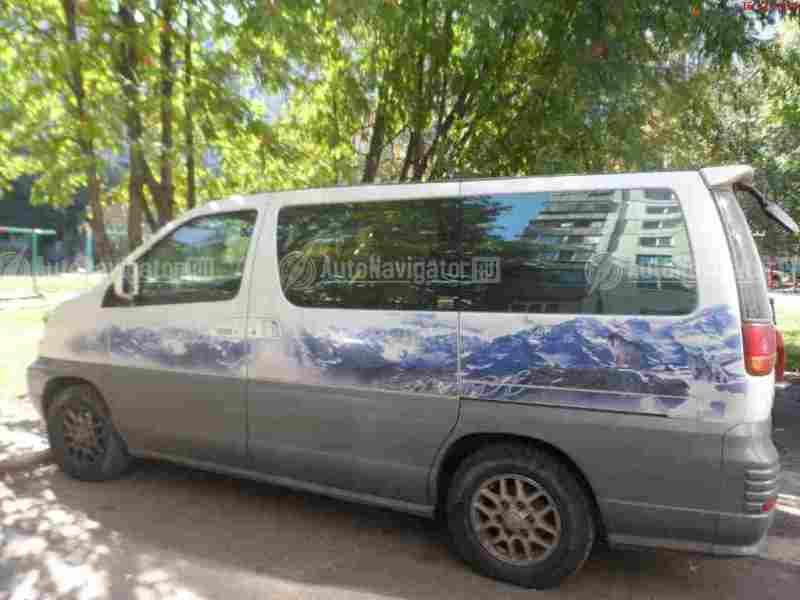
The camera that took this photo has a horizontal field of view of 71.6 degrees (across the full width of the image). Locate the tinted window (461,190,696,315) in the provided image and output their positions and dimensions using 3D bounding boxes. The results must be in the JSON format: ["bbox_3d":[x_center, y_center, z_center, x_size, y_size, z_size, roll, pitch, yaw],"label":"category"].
[{"bbox_3d":[0.708,-0.188,2.324,0.930,0.515,0.085,1,1,26],"label":"tinted window"}]

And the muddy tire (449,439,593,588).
[{"bbox_3d":[0.543,0.959,2.522,0.650,0.650,0.220,1,2,26],"label":"muddy tire"}]

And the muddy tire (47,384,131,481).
[{"bbox_3d":[-2.093,0.897,3.789,0.650,0.650,0.220,1,2,26],"label":"muddy tire"}]

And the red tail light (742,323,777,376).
[{"bbox_3d":[1.363,0.185,2.088,0.140,0.205,0.160,1,2,26],"label":"red tail light"}]

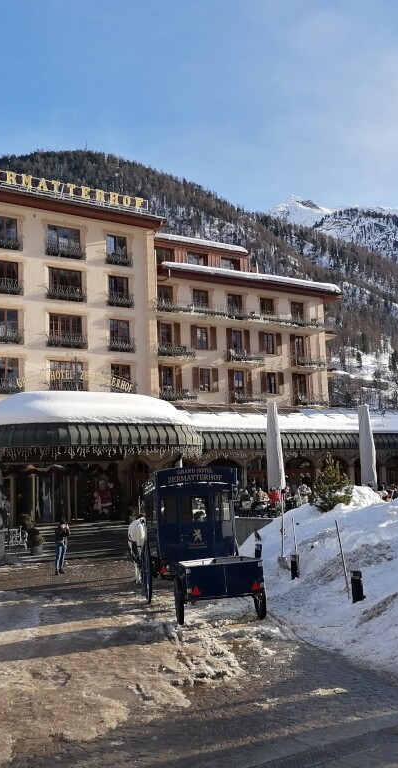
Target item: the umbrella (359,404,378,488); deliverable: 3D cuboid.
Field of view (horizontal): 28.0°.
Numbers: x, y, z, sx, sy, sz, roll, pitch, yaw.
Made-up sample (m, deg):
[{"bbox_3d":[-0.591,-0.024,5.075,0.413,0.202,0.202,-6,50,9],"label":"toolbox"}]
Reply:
[{"bbox_3d":[7.700,3.048,35.638,0.750,4.200,0.750,-2,-7,0],"label":"umbrella"}]

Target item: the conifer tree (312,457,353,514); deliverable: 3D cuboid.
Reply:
[{"bbox_3d":[4.686,3.583,27.869,1.450,2.100,1.450,-2,-7,0],"label":"conifer tree"}]

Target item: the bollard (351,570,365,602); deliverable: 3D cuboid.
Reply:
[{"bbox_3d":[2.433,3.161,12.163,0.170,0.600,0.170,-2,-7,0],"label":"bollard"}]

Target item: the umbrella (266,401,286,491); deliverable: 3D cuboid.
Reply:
[{"bbox_3d":[3.250,2.812,33.038,0.750,4.200,0.750,-2,-7,0],"label":"umbrella"}]

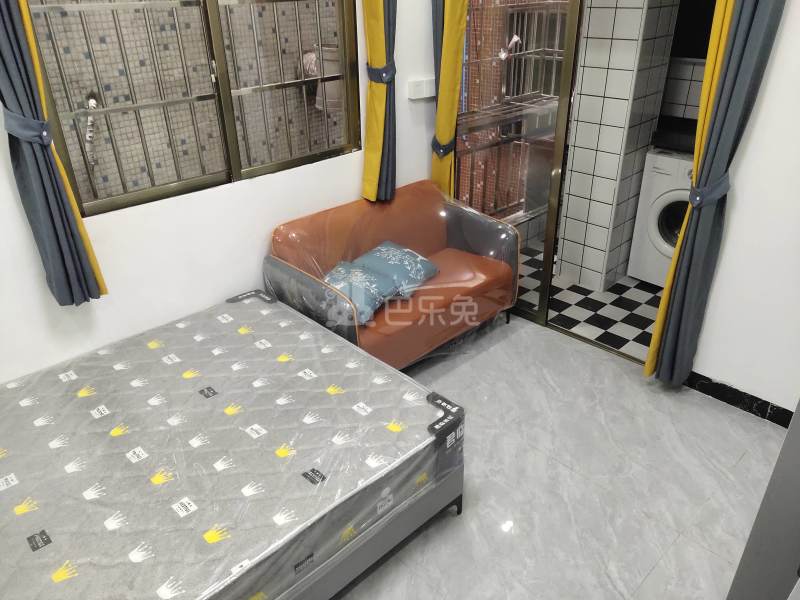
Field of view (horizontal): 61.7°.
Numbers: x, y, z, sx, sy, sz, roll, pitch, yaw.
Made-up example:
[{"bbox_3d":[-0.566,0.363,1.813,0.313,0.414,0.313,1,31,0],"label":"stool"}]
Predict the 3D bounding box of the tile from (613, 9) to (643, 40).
[{"bbox_3d":[1.214,-1.464,3.573,0.150,0.150,0.010,25,37,39],"label":"tile"}]

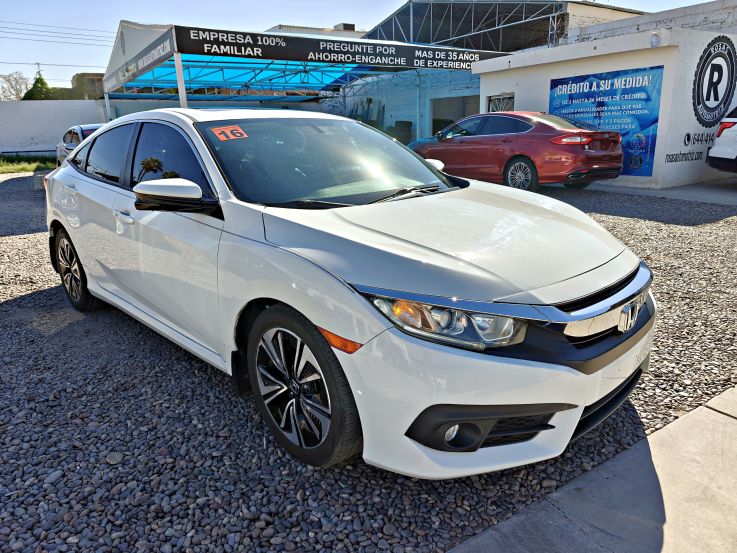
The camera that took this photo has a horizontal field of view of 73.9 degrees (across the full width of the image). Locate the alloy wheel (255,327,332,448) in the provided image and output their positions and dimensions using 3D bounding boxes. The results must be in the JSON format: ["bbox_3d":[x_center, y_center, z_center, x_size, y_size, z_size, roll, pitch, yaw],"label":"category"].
[{"bbox_3d":[-0.228,0.402,1.882,0.455,0.455,0.180,14,21,43],"label":"alloy wheel"}]

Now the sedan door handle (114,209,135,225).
[{"bbox_3d":[-1.280,-0.318,2.575,0.250,0.050,0.055,14,21,43],"label":"sedan door handle"}]

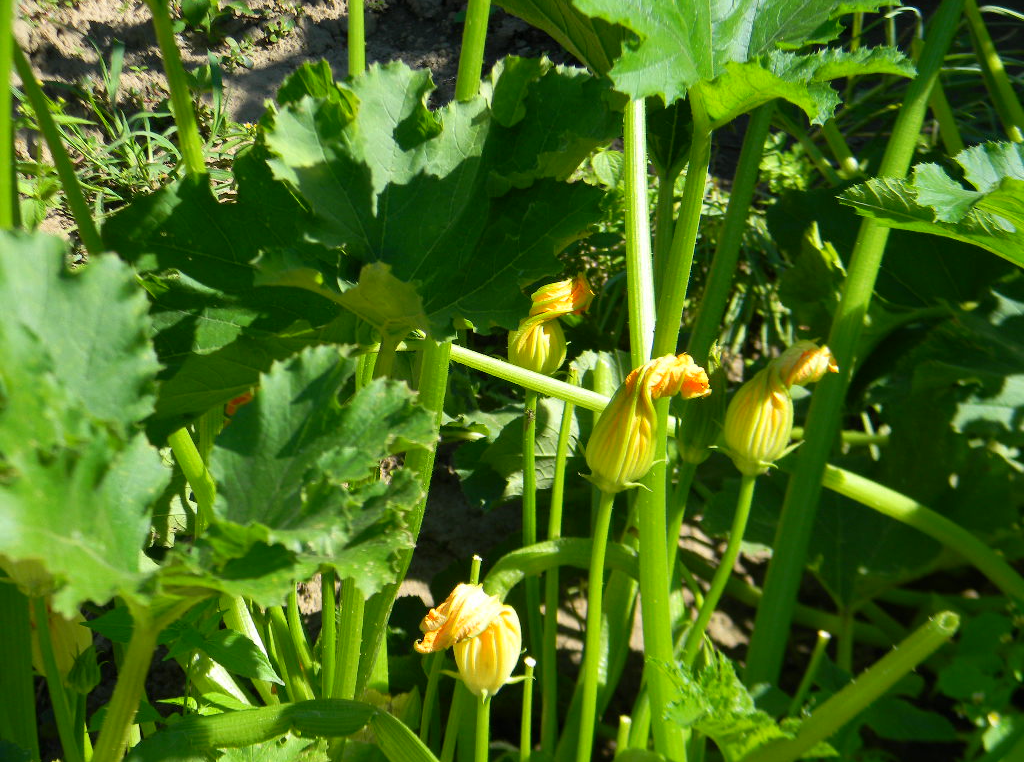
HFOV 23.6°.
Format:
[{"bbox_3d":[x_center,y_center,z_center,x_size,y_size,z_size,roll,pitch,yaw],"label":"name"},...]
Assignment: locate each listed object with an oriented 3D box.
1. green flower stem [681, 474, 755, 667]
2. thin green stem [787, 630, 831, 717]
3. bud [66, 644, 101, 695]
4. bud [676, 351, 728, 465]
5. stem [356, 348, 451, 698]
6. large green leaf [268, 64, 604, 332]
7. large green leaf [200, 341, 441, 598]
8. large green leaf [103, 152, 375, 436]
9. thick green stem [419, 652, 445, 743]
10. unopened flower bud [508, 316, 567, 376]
[{"bbox_3d":[0.136,0.126,1.625,0.012,0.143,0.011,14,21,-6],"label":"green flower stem"},{"bbox_3d":[0.201,0.198,1.660,0.007,0.061,0.007,24,12,0],"label":"thin green stem"},{"bbox_3d":[-0.279,0.188,1.600,0.021,0.034,0.021,0,18,0],"label":"bud"},{"bbox_3d":[0.129,0.019,1.660,0.030,0.074,0.030,6,12,0],"label":"bud"},{"bbox_3d":[-0.070,0.094,1.645,0.028,0.258,0.024,10,20,-4],"label":"stem"},{"bbox_3d":[-0.050,-0.120,1.620,0.225,0.090,0.175,0,60,0],"label":"large green leaf"},{"bbox_3d":[-0.116,0.056,1.500,0.125,0.135,0.060,15,-21,1],"label":"large green leaf"},{"bbox_3d":[-0.194,-0.062,1.740,0.200,0.150,0.170,0,23,0],"label":"large green leaf"},{"bbox_3d":[-0.052,0.204,1.580,0.008,0.059,0.008,12,15,0],"label":"thick green stem"},{"bbox_3d":[0.017,-0.022,1.600,0.039,0.042,0.039,0,25,0],"label":"unopened flower bud"}]

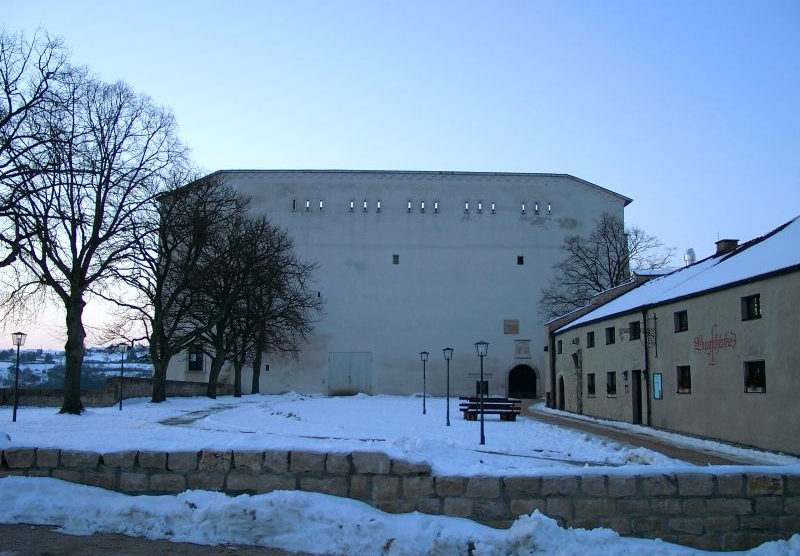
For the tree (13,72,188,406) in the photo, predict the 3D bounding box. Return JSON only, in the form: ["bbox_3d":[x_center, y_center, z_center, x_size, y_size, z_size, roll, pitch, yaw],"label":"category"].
[{"bbox_3d":[-12.425,-1.634,32.383,6.805,14.242,7.000,0,-7,0],"label":"tree"}]

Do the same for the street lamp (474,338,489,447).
[{"bbox_3d":[2.445,3.372,23.126,0.450,3.000,0.450,0,-7,0],"label":"street lamp"}]

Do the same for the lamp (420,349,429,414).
[{"bbox_3d":[1.201,5.079,37.992,0.450,3.000,0.450,0,-7,0],"label":"lamp"}]

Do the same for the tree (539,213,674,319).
[{"bbox_3d":[13.602,1.689,51.758,8.600,12.228,8.300,0,-7,0],"label":"tree"}]

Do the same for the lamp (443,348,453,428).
[{"bbox_3d":[1.883,4.220,30.394,0.450,3.000,0.450,0,-7,0],"label":"lamp"}]

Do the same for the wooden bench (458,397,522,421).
[{"bbox_3d":[3.837,5.620,33.655,2.550,0.920,1.000,0,-7,0],"label":"wooden bench"}]

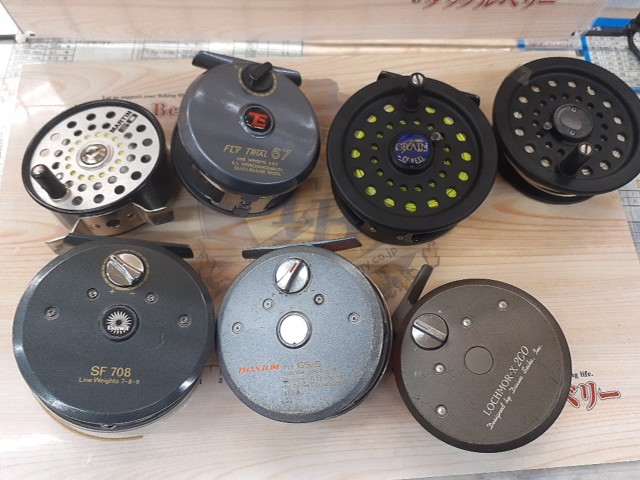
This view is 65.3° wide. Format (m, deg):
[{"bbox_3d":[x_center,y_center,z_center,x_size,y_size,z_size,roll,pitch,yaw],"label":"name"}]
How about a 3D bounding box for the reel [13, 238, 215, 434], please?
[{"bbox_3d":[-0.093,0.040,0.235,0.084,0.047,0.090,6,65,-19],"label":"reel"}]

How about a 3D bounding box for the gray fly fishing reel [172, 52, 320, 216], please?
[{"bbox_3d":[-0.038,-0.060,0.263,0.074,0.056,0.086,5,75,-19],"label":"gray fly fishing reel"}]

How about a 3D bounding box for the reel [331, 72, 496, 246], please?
[{"bbox_3d":[0.050,-0.049,0.268,0.087,0.054,0.096,16,74,5],"label":"reel"}]

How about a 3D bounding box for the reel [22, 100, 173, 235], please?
[{"bbox_3d":[-0.115,-0.038,0.261,0.073,0.045,0.082,-17,64,-6],"label":"reel"}]

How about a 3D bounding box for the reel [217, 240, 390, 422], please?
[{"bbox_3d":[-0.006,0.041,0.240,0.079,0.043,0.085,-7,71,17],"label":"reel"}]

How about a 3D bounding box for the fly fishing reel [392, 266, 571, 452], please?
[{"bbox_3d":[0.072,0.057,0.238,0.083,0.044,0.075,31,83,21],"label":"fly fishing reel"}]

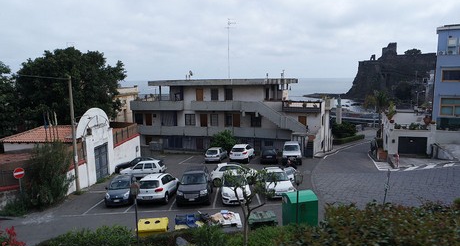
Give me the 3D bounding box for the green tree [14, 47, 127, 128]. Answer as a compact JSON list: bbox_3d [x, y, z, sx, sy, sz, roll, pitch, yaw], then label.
[{"bbox_3d":[-17.030,-1.844,33.028,12.000,11.600,11.000,-1,8,0],"label":"green tree"}]

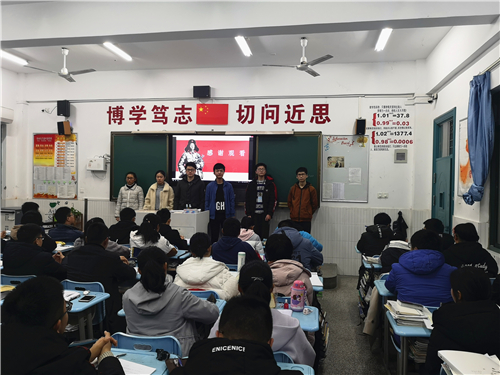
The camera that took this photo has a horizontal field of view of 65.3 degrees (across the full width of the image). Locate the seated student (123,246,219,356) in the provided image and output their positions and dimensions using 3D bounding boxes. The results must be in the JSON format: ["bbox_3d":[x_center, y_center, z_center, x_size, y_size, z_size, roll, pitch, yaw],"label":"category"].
[{"bbox_3d":[-0.445,0.940,2.336,0.550,1.220,0.660,1,0,10],"label":"seated student"}]

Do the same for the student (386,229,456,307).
[{"bbox_3d":[1.252,0.943,2.907,0.520,1.270,0.680,1,0,10],"label":"student"}]

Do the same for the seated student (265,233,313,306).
[{"bbox_3d":[0.277,0.949,3.081,0.470,1.220,0.660,1,0,10],"label":"seated student"}]

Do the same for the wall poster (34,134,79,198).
[{"bbox_3d":[-3.944,-0.432,7.890,1.000,1.340,0.025,1,0,10],"label":"wall poster"}]

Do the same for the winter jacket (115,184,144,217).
[{"bbox_3d":[-2.146,0.238,6.974,0.500,0.600,0.280,1,1,10],"label":"winter jacket"}]

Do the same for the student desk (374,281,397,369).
[{"bbox_3d":[1.336,1.198,3.177,0.600,0.760,0.420,1,0,10],"label":"student desk"}]

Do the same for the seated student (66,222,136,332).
[{"bbox_3d":[-1.323,0.953,3.546,0.540,1.240,0.660,1,1,10],"label":"seated student"}]

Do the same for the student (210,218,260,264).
[{"bbox_3d":[-0.147,0.963,4.255,0.520,1.230,0.660,1,1,10],"label":"student"}]

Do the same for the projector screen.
[{"bbox_3d":[-0.697,-0.536,7.146,1.550,0.880,0.070,1,1,10],"label":"projector screen"}]

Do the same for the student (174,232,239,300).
[{"bbox_3d":[-0.342,0.938,3.118,0.520,1.170,0.660,1,1,11],"label":"student"}]

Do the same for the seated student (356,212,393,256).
[{"bbox_3d":[1.536,0.939,4.725,0.500,1.270,0.660,1,0,10],"label":"seated student"}]

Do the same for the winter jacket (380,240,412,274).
[{"bbox_3d":[1.423,0.792,3.679,0.460,0.610,0.400,1,0,10],"label":"winter jacket"}]

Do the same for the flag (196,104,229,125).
[{"bbox_3d":[-0.683,-1.334,7.131,0.605,0.385,0.020,1,1,11],"label":"flag"}]

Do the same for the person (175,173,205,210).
[{"bbox_3d":[-1.052,0.456,6.839,0.540,1.786,0.320,1,1,10],"label":"person"}]

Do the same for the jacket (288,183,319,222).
[{"bbox_3d":[0.861,0.244,6.354,0.500,0.630,0.270,1,1,11],"label":"jacket"}]

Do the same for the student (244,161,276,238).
[{"bbox_3d":[0.181,0.488,6.423,0.550,1.781,0.320,1,1,10],"label":"student"}]

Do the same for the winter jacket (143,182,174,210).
[{"bbox_3d":[-1.618,0.202,6.933,0.520,0.600,0.290,1,1,10],"label":"winter jacket"}]

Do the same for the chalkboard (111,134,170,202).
[{"bbox_3d":[-2.098,-0.404,7.411,1.170,1.320,0.070,1,1,10],"label":"chalkboard"}]

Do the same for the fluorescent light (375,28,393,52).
[{"bbox_3d":[1.823,-2.057,5.233,0.140,0.090,1.200,1,1,11],"label":"fluorescent light"}]

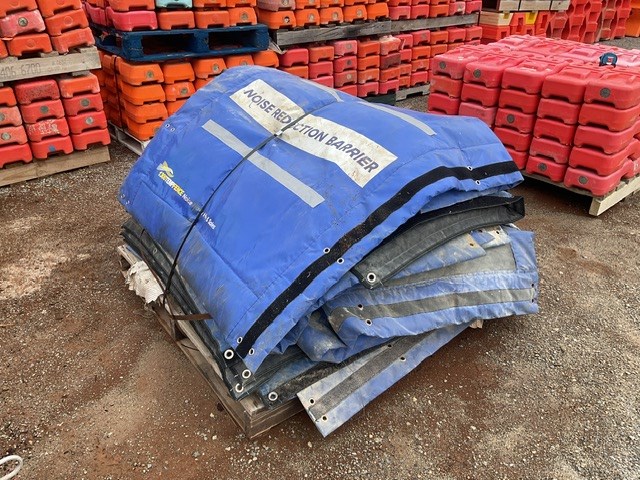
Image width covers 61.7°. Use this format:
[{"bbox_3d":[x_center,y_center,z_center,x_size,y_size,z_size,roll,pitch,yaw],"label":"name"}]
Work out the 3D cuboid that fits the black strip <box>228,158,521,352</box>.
[{"bbox_3d":[0.207,0.005,1.637,1.018,0.426,0.150,-16,32,-27],"label":"black strip"}]

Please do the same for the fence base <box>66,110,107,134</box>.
[{"bbox_3d":[-1.640,-0.868,3.604,0.229,0.124,0.580,-20,36,-31],"label":"fence base"}]

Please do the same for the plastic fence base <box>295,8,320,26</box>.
[{"bbox_3d":[-0.251,-1.868,4.419,0.232,0.127,0.580,-18,35,-29],"label":"plastic fence base"}]

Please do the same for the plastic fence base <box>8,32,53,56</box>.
[{"bbox_3d":[-1.865,-1.255,3.322,0.238,0.124,0.600,-20,35,-32],"label":"plastic fence base"}]

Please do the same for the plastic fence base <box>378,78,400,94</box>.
[{"bbox_3d":[0.409,-1.401,4.711,0.230,0.120,0.580,-19,33,-31],"label":"plastic fence base"}]

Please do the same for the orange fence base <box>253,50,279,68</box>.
[{"bbox_3d":[-0.599,-1.507,4.344,0.238,0.124,0.600,-21,35,-33],"label":"orange fence base"}]

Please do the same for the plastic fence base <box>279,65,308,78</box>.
[{"bbox_3d":[-0.345,-1.325,4.131,0.230,0.120,0.580,-19,33,-31],"label":"plastic fence base"}]

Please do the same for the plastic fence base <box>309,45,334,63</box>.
[{"bbox_3d":[-0.153,-1.619,4.524,0.238,0.124,0.600,-18,34,-30],"label":"plastic fence base"}]

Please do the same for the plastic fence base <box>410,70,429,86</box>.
[{"bbox_3d":[0.776,-1.662,5.336,0.238,0.124,0.600,-20,35,-31],"label":"plastic fence base"}]

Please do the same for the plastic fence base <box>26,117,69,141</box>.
[{"bbox_3d":[-1.832,-0.799,3.484,0.229,0.124,0.580,-20,36,-31],"label":"plastic fence base"}]

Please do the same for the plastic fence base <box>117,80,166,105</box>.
[{"bbox_3d":[-1.323,-1.108,3.827,0.232,0.127,0.580,-19,35,-30],"label":"plastic fence base"}]

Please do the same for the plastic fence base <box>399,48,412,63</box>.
[{"bbox_3d":[0.534,-1.691,4.807,0.230,0.120,0.580,-21,34,-33],"label":"plastic fence base"}]

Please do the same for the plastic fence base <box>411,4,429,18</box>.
[{"bbox_3d":[0.710,-2.155,4.987,0.238,0.124,0.600,-21,35,-32],"label":"plastic fence base"}]

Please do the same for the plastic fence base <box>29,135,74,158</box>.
[{"bbox_3d":[-1.900,-0.710,3.626,0.238,0.124,0.600,-22,36,-34],"label":"plastic fence base"}]

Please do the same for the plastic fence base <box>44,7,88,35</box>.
[{"bbox_3d":[-1.676,-1.397,3.329,0.229,0.124,0.580,-26,39,-37],"label":"plastic fence base"}]

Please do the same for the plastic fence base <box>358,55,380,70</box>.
[{"bbox_3d":[0.272,-1.642,4.779,0.229,0.124,0.580,-17,34,-27],"label":"plastic fence base"}]

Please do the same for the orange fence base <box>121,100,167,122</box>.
[{"bbox_3d":[-1.323,-1.005,3.886,0.232,0.127,0.580,-19,35,-30],"label":"orange fence base"}]

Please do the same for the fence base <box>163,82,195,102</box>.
[{"bbox_3d":[-1.178,-1.170,4.015,0.238,0.124,0.600,-21,35,-33],"label":"fence base"}]

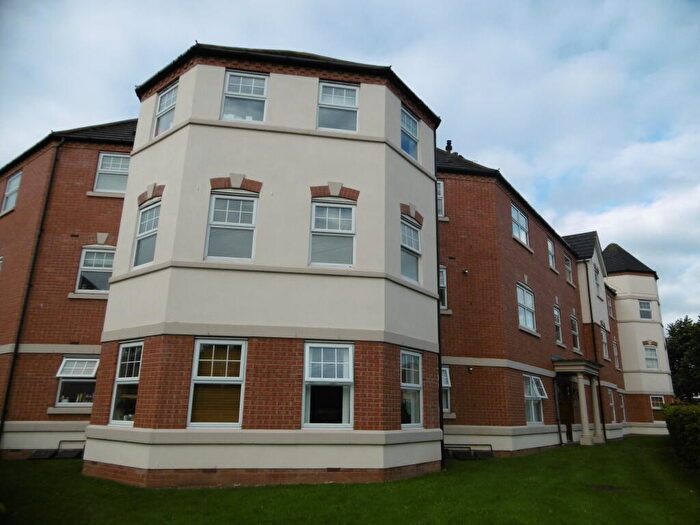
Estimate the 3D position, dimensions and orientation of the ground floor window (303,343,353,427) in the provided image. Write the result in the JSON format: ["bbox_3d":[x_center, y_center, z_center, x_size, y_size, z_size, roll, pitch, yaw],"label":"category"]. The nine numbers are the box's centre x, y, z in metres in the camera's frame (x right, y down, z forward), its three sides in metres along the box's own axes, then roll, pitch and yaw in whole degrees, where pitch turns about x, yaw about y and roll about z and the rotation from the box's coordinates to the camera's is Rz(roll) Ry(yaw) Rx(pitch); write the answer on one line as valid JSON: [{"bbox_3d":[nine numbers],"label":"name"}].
[{"bbox_3d":[-0.380,2.140,8.509,0.883,1.454,0.120,4,-16,-8],"label":"ground floor window"}]

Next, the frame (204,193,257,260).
[{"bbox_3d":[-2.186,-0.638,9.017,0.865,1.267,0.100,3,-17,-8],"label":"frame"}]

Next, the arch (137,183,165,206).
[{"bbox_3d":[-3.949,-1.387,9.744,1.039,0.401,0.100,-12,-20,37],"label":"arch"}]

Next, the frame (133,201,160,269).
[{"bbox_3d":[-3.954,-0.518,9.577,0.850,1.284,0.100,-12,-20,37],"label":"frame"}]

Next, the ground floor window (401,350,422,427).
[{"bbox_3d":[1.183,2.450,9.359,0.100,1.408,0.875,-11,-21,36],"label":"ground floor window"}]

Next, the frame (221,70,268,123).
[{"bbox_3d":[-2.110,-3.306,9.789,0.840,1.101,0.100,4,-16,-8],"label":"frame"}]

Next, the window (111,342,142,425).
[{"bbox_3d":[-4.000,2.171,8.733,0.885,1.463,0.100,-12,-21,37],"label":"window"}]

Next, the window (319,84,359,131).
[{"bbox_3d":[-0.244,-3.184,10.063,0.821,1.094,0.100,4,-16,-8],"label":"window"}]

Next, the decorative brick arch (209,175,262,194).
[{"bbox_3d":[-2.145,-1.495,9.192,0.971,0.362,0.100,4,-16,-8],"label":"decorative brick arch"}]

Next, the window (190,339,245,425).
[{"bbox_3d":[-2.258,2.053,8.332,0.896,1.458,0.120,3,-17,-7],"label":"window"}]

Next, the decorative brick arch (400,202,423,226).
[{"bbox_3d":[1.325,-1.075,10.425,0.100,0.379,0.966,-11,-21,36],"label":"decorative brick arch"}]

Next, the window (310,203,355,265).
[{"bbox_3d":[-0.312,-0.529,9.281,0.875,1.277,0.100,3,-17,-8],"label":"window"}]

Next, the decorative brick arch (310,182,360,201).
[{"bbox_3d":[-0.294,-1.375,9.464,0.975,0.367,0.100,4,-16,-8],"label":"decorative brick arch"}]

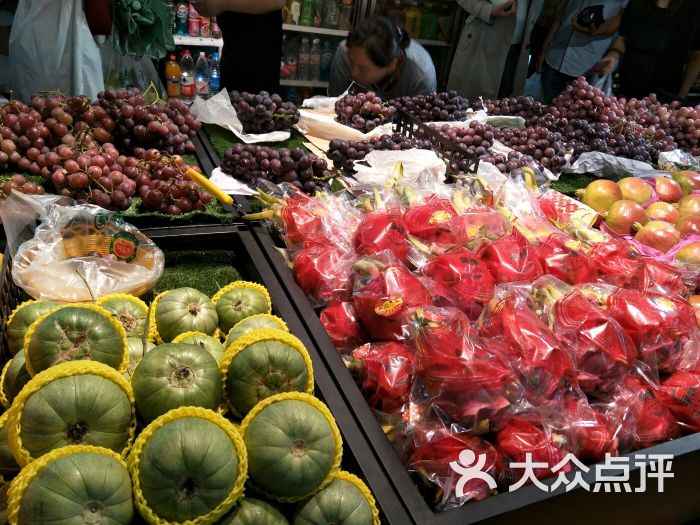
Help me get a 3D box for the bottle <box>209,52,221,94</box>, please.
[{"bbox_3d":[-0.681,-0.949,2.450,0.065,0.222,0.065,5,30,0],"label":"bottle"}]

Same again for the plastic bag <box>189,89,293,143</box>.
[{"bbox_3d":[-0.287,-0.382,1.270,0.250,0.090,0.180,5,30,0],"label":"plastic bag"}]

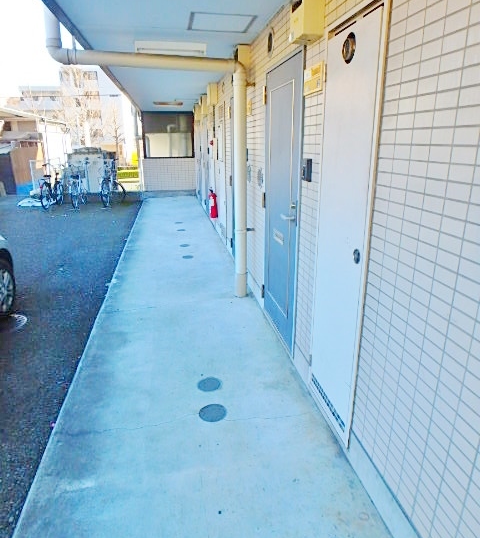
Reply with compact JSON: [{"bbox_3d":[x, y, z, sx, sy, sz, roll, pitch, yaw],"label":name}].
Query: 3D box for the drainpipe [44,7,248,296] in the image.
[{"bbox_3d":[-0.734,-0.904,3.594,1.660,2.580,0.130,-4,19,-9],"label":"drainpipe"}]

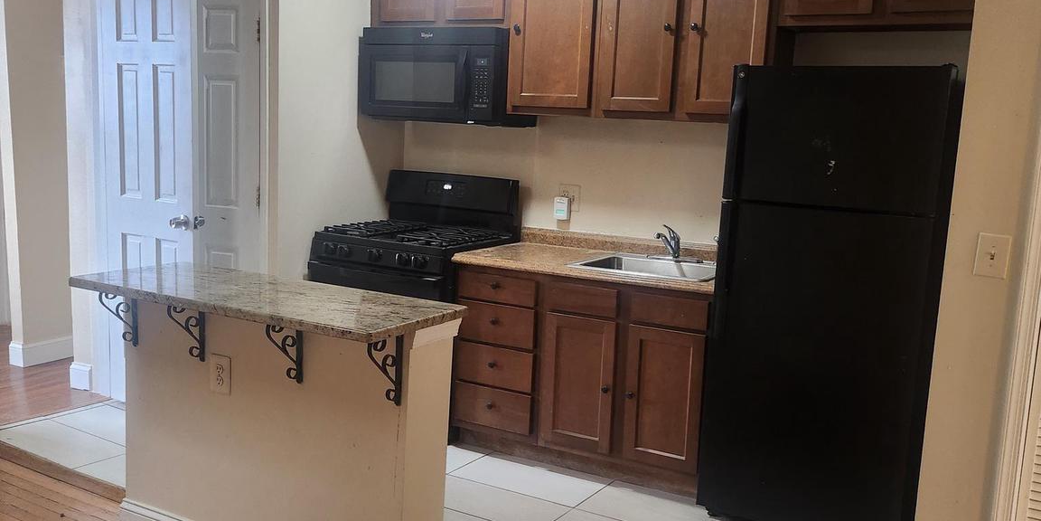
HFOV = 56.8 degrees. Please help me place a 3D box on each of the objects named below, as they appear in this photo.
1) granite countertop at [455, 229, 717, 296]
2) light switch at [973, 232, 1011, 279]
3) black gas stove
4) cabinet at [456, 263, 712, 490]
[{"bbox_3d":[0.390,-0.003,4.194,1.208,0.112,0.661,7,9,30],"label":"granite countertop"},{"bbox_3d":[1.468,-0.016,3.003,0.094,0.133,0.020,7,9,30],"label":"light switch"},{"bbox_3d":[-0.504,0.205,4.664,0.750,1.203,0.691,7,9,30],"label":"black gas stove"},{"bbox_3d":[0.372,0.478,4.265,1.194,0.860,0.641,7,9,30],"label":"cabinet"}]

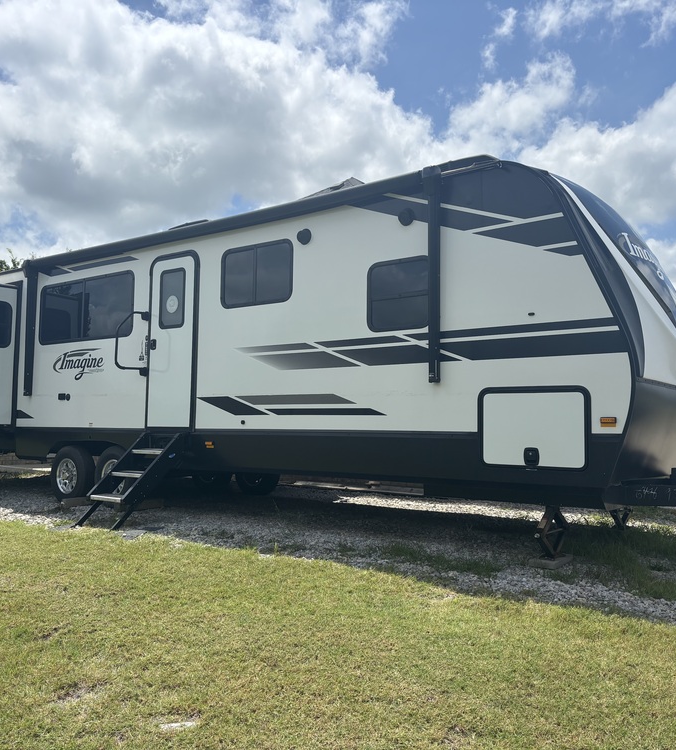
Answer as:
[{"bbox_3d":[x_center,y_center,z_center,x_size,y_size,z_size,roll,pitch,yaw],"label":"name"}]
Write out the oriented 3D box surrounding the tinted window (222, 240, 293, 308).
[{"bbox_3d":[-0.770,-0.947,7.110,0.926,0.590,0.060,-3,-5,37],"label":"tinted window"}]

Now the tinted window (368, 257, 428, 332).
[{"bbox_3d":[0.500,-0.646,6.113,0.630,0.593,0.060,-3,-5,37],"label":"tinted window"}]

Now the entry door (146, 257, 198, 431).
[{"bbox_3d":[-1.709,-0.339,7.777,0.740,1.790,0.060,-3,-5,37],"label":"entry door"}]

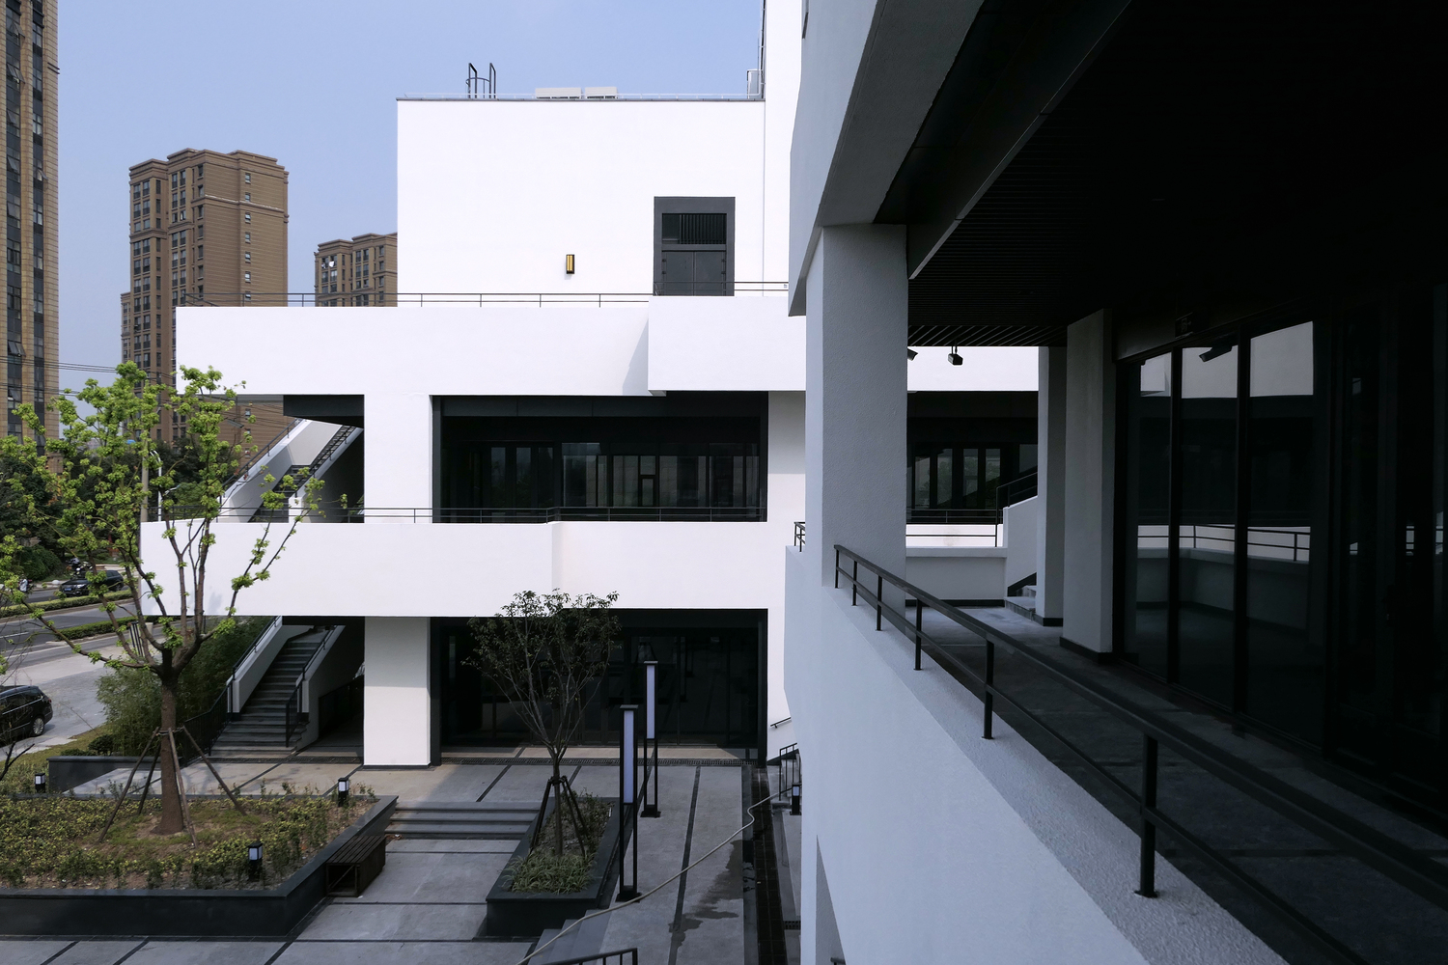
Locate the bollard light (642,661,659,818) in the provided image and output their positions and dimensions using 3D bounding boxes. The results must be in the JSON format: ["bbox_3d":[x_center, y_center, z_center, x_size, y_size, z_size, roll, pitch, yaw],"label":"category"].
[{"bbox_3d":[-1.555,5.500,21.520,0.330,3.280,0.330,0,0,1],"label":"bollard light"}]

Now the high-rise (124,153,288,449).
[{"bbox_3d":[-79.600,-20.500,155.300,21.000,58.000,16.000,0,0,37],"label":"high-rise"}]

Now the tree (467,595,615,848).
[{"bbox_3d":[-3.350,4.450,18.650,2.800,4.950,2.700,0,0,1],"label":"tree"}]

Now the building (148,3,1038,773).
[{"bbox_3d":[-2.300,-2.900,31.300,23.500,20.300,14.000,0,0,1],"label":"building"}]

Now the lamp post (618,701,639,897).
[{"bbox_3d":[-1.617,5.450,17.140,0.330,3.280,0.330,0,0,1],"label":"lamp post"}]

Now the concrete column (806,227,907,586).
[{"bbox_3d":[1.147,-0.350,9.090,0.680,3.430,1.900,0,0,1],"label":"concrete column"}]

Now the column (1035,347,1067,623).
[{"bbox_3d":[3.890,0.050,11.760,0.380,3.220,0.380,0,0,1],"label":"column"}]

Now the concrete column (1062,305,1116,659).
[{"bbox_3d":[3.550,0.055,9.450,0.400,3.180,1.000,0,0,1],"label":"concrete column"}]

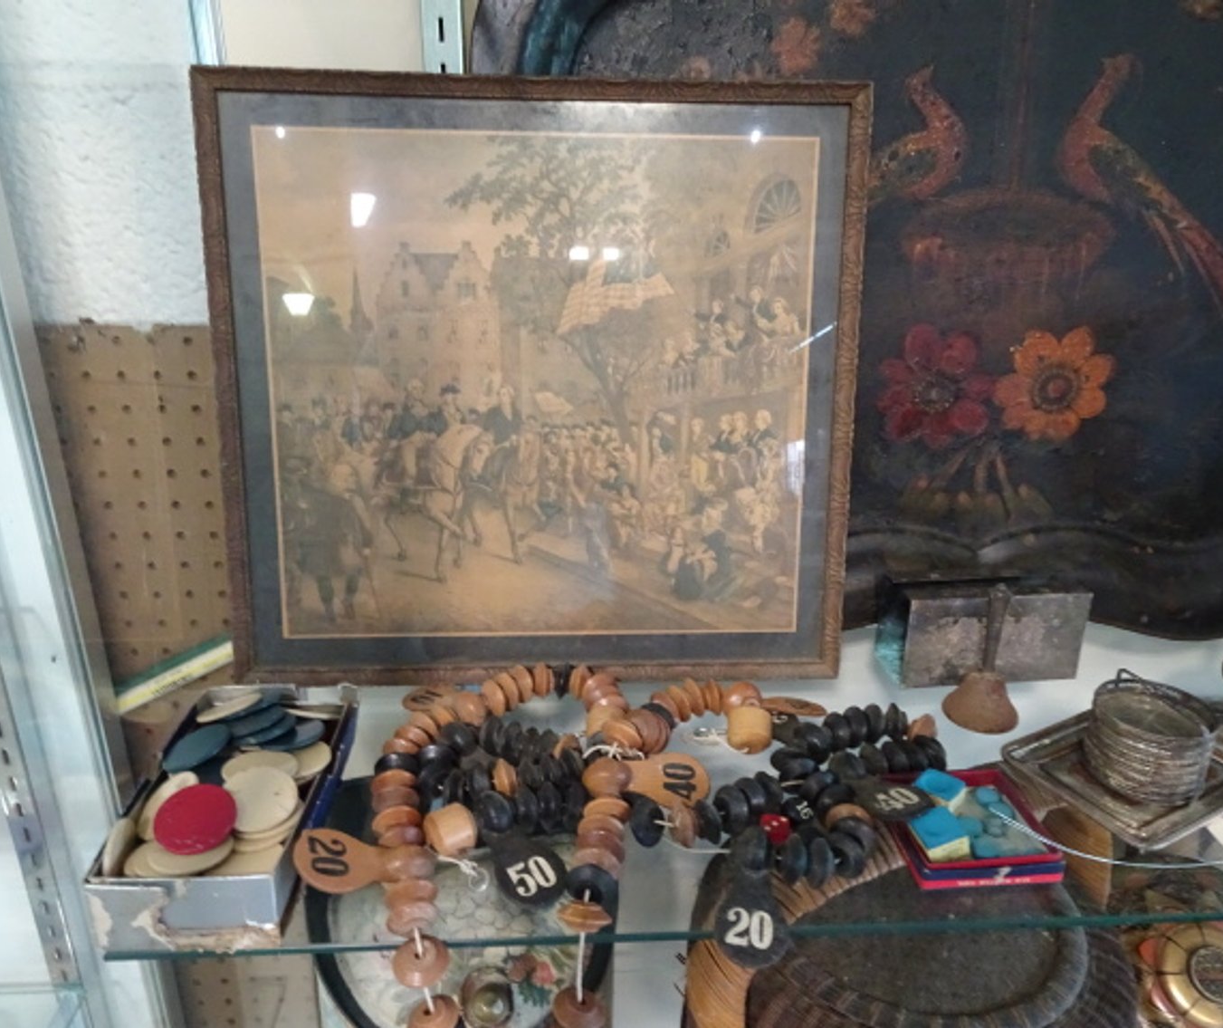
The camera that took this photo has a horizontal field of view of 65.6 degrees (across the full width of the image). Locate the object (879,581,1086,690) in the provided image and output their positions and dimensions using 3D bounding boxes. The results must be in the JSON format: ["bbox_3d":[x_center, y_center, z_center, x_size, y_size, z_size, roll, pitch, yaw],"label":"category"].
[{"bbox_3d":[0.274,0.084,0.700,0.131,0.067,0.045,-1,22,-6],"label":"object"}]

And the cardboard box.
[{"bbox_3d":[-0.203,0.159,0.523,0.086,0.044,0.164,0,22,-3],"label":"cardboard box"}]

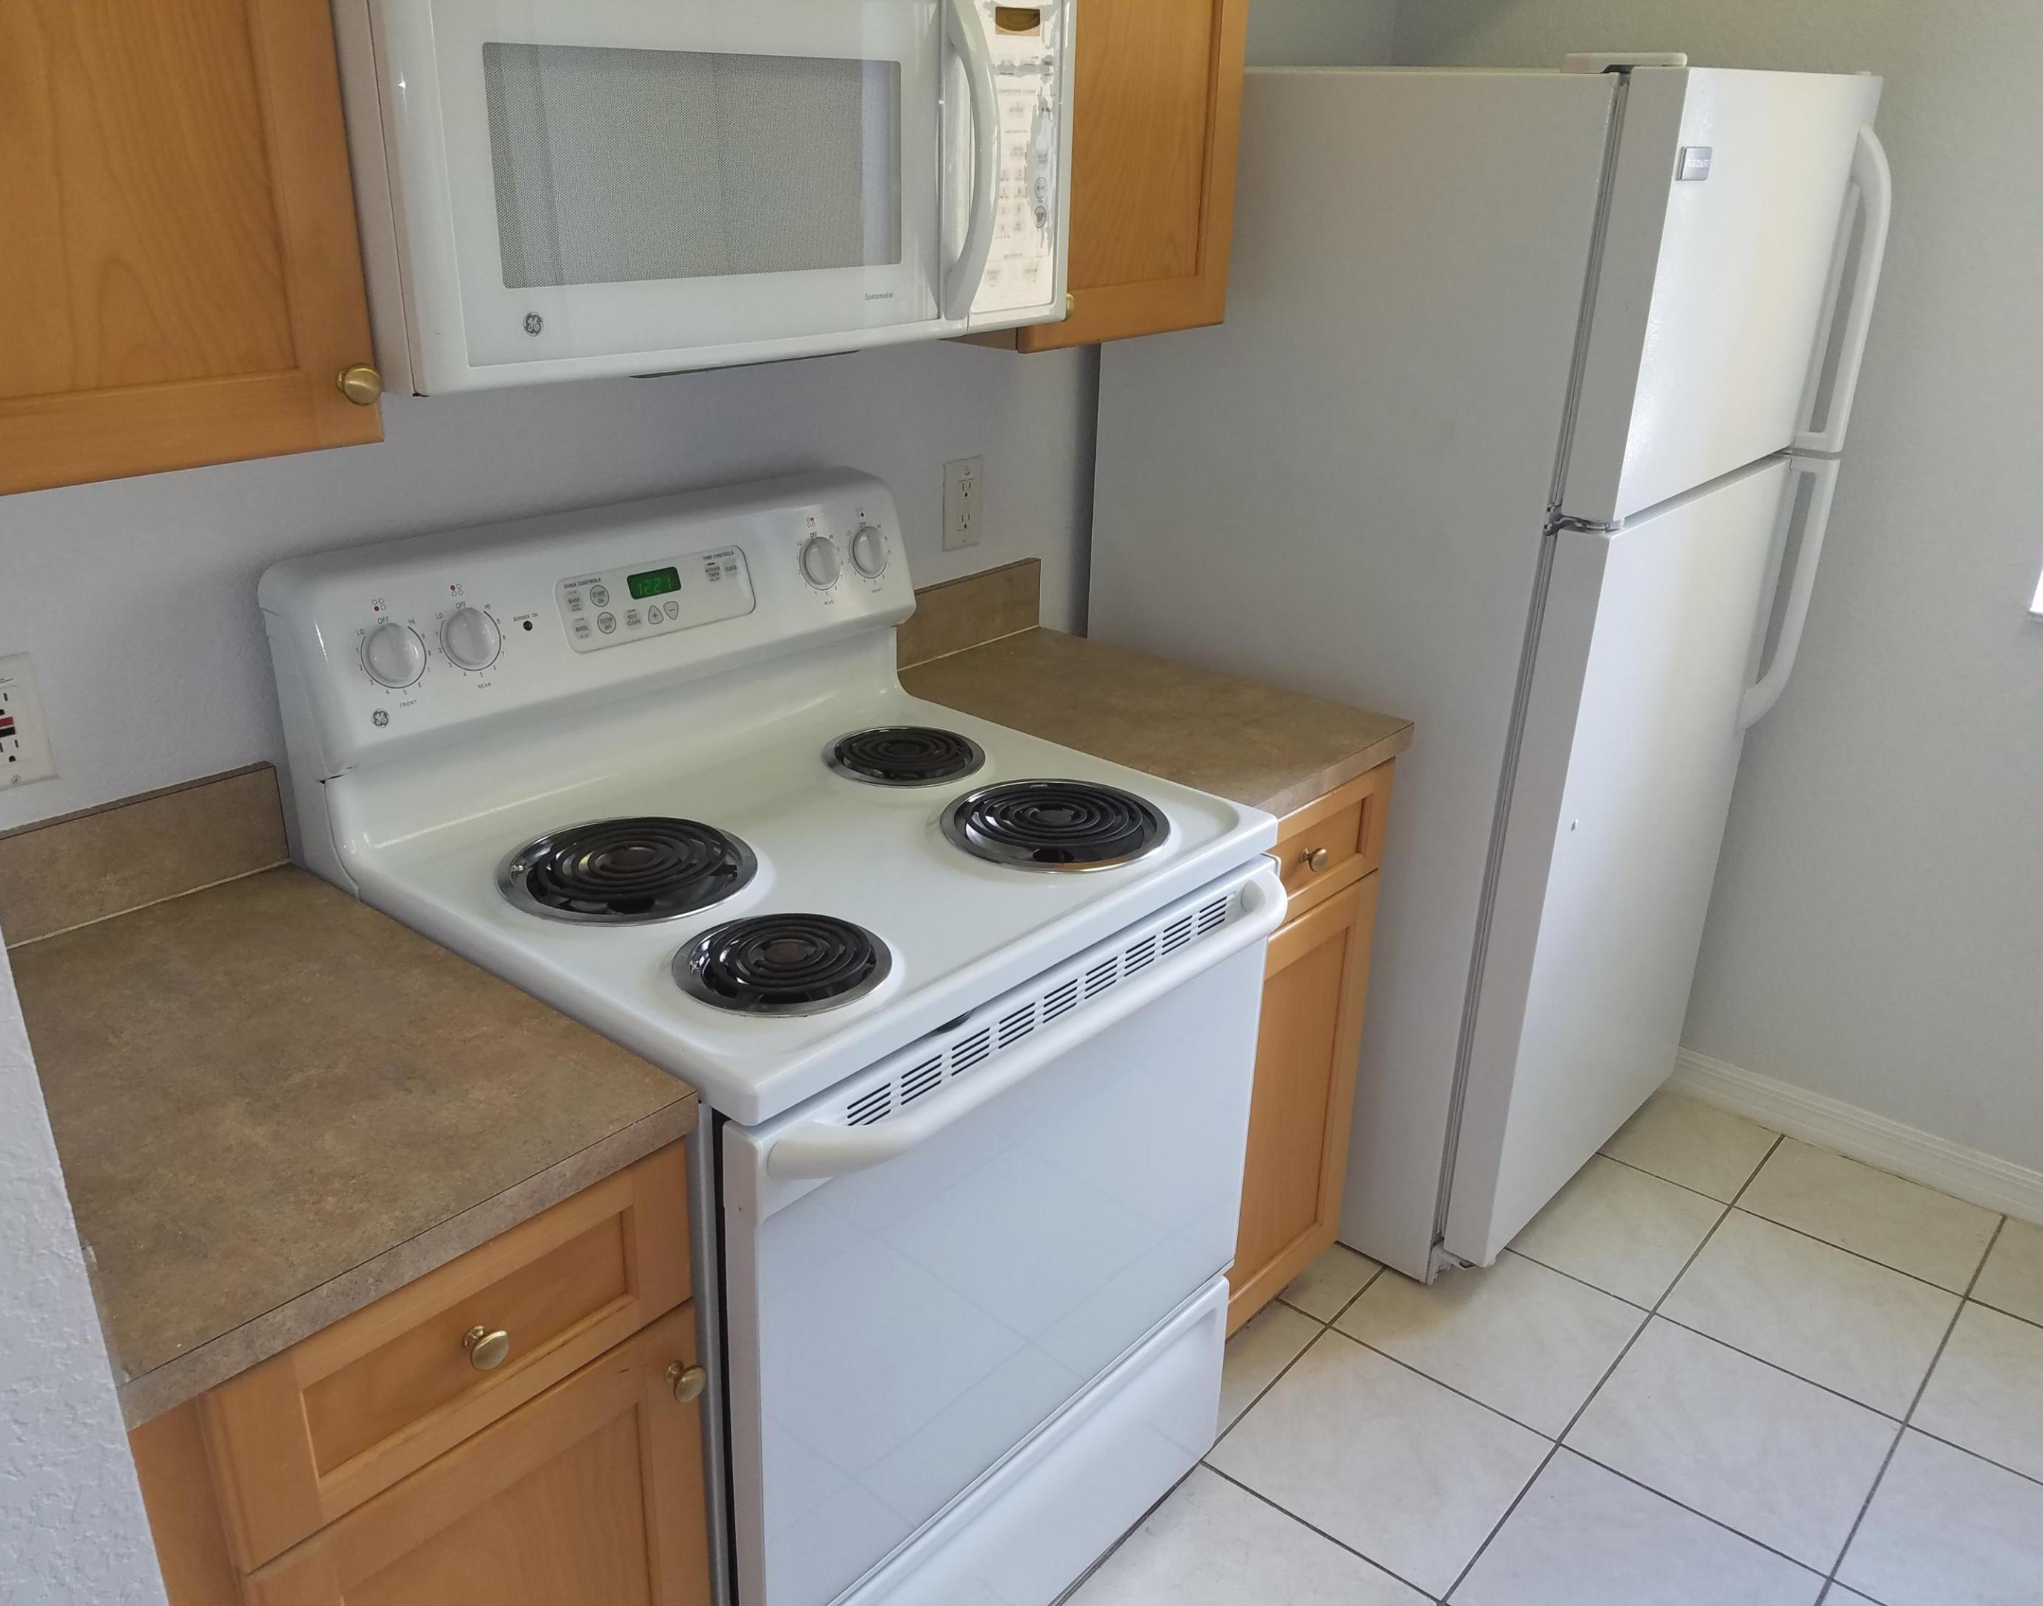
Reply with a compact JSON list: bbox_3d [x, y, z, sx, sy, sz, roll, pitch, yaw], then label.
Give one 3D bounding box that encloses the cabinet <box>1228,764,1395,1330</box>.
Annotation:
[{"bbox_3d":[0.108,0.306,2.250,0.639,0.864,0.370,19,28,36],"label":"cabinet"}]

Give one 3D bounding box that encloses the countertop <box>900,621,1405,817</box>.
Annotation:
[{"bbox_3d":[0.129,-0.114,2.090,0.637,0.034,0.391,19,28,36],"label":"countertop"}]

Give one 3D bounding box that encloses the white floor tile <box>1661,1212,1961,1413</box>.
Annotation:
[{"bbox_3d":[1.168,0.752,2.388,0.335,0.010,0.335,19,28,36],"label":"white floor tile"}]

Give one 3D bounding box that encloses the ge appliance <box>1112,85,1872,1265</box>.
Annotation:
[{"bbox_3d":[0.650,-0.217,2.499,0.814,1.668,0.735,19,28,36],"label":"ge appliance"}]

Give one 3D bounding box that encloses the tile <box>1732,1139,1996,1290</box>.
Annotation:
[{"bbox_3d":[1.367,0.666,2.609,0.335,0.010,0.275,19,28,36],"label":"tile"}]

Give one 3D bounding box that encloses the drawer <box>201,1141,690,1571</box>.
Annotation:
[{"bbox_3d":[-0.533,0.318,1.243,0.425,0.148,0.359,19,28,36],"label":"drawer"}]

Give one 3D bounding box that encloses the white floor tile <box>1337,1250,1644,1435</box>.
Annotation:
[{"bbox_3d":[0.690,0.756,2.344,0.335,0.010,0.335,19,28,36],"label":"white floor tile"}]

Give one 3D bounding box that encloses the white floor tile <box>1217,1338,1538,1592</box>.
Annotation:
[{"bbox_3d":[0.471,0.850,2.102,0.335,0.010,0.335,19,28,36],"label":"white floor tile"}]

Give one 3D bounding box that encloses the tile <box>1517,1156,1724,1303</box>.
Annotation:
[{"bbox_3d":[0.908,0.662,2.587,0.335,0.010,0.335,19,28,36],"label":"tile"}]

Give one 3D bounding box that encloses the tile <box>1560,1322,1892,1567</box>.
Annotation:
[{"bbox_3d":[0.950,0.846,2.145,0.335,0.010,0.335,19,28,36],"label":"tile"}]

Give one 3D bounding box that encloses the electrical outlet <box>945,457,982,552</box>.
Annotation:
[{"bbox_3d":[-0.081,-0.410,2.217,0.009,0.121,0.073,19,28,36],"label":"electrical outlet"}]

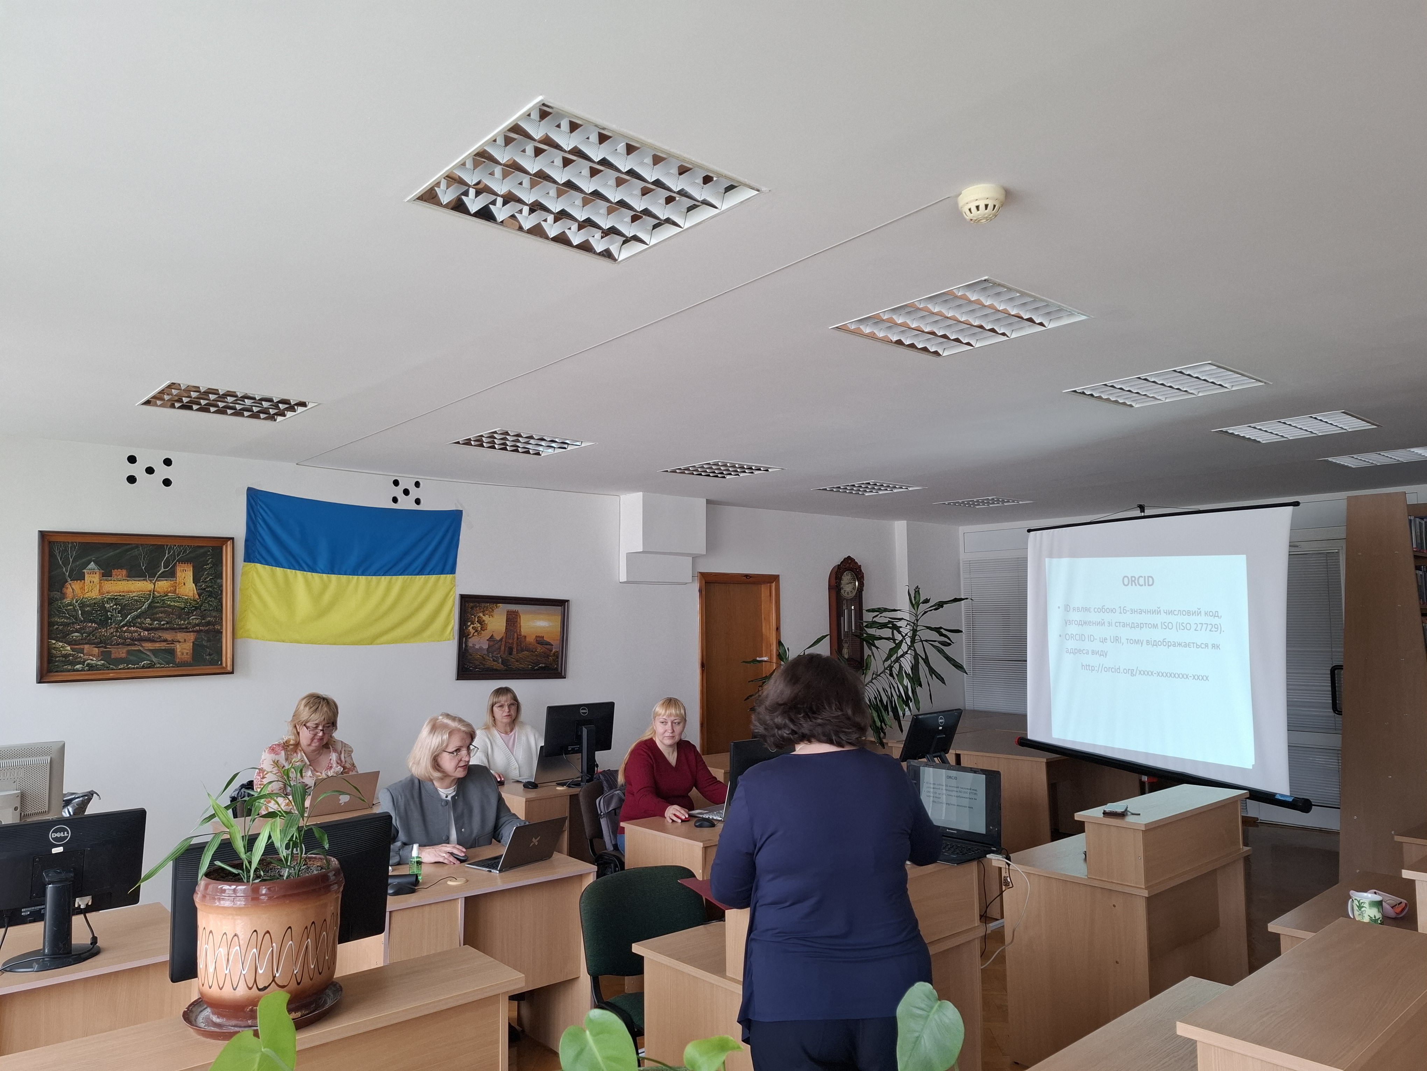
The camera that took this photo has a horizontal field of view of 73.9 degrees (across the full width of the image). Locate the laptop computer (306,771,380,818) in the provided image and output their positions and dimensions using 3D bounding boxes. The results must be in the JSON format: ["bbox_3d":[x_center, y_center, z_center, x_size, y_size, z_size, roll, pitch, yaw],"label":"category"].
[{"bbox_3d":[-1.885,1.268,4.725,0.317,0.210,0.290,5,-7,-44],"label":"laptop computer"}]

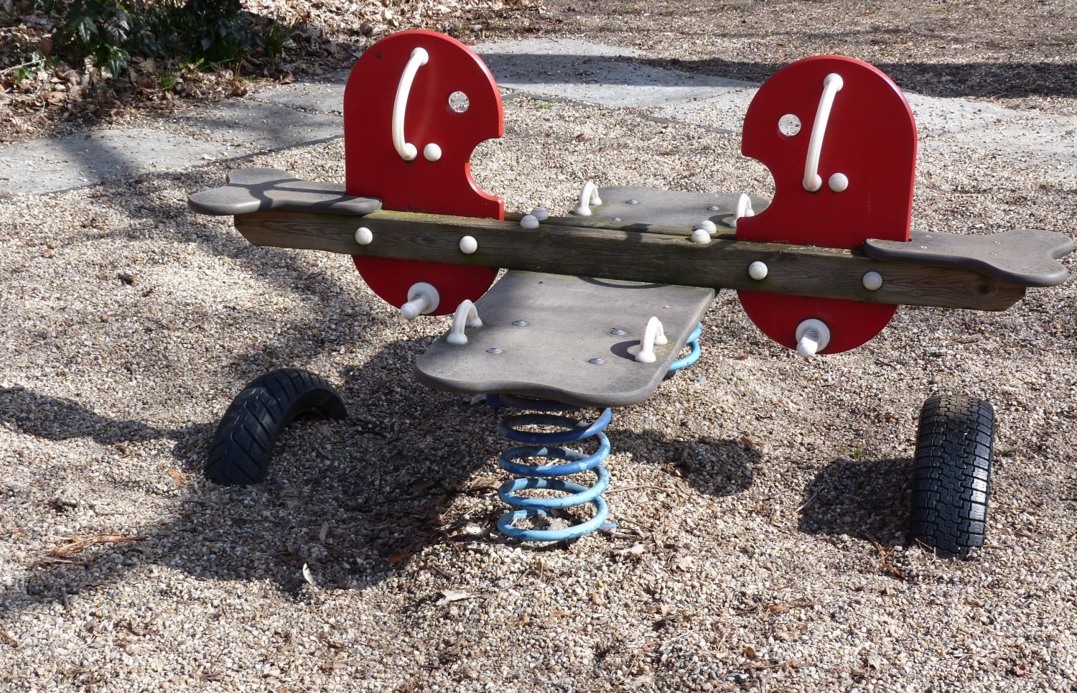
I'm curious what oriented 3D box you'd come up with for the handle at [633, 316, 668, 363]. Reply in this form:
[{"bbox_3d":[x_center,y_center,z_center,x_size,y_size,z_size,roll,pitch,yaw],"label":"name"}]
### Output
[{"bbox_3d":[0.207,-0.025,3.731,0.037,0.065,0.144,6,19,14],"label":"handle"}]

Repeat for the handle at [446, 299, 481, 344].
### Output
[{"bbox_3d":[-0.132,-0.058,3.816,0.037,0.065,0.144,6,19,14],"label":"handle"}]

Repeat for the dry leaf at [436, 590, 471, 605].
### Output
[{"bbox_3d":[-0.146,0.428,3.565,0.060,0.013,0.037,1,18,0],"label":"dry leaf"}]

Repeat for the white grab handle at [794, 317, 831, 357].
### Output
[{"bbox_3d":[0.533,-0.006,4.096,0.068,0.068,0.091,6,19,14],"label":"white grab handle"}]

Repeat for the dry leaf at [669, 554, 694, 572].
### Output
[{"bbox_3d":[0.255,0.386,3.710,0.044,0.013,0.047,1,18,0],"label":"dry leaf"}]

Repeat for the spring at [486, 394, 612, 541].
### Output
[{"bbox_3d":[0.032,0.184,3.840,0.209,0.305,0.209,1,18,0],"label":"spring"}]

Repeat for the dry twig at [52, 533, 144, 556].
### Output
[{"bbox_3d":[-0.809,0.355,3.795,0.175,0.026,0.084,-5,18,-19],"label":"dry twig"}]

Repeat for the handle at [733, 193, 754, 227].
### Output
[{"bbox_3d":[0.451,-0.311,4.606,0.037,0.065,0.144,6,19,14],"label":"handle"}]

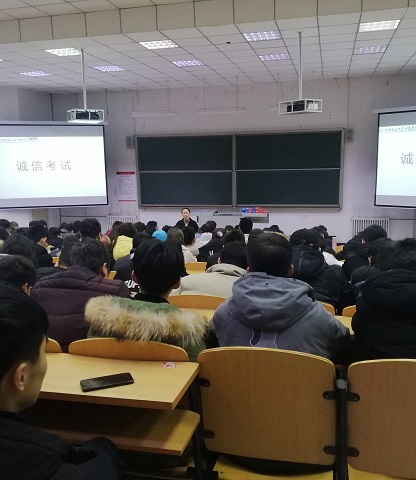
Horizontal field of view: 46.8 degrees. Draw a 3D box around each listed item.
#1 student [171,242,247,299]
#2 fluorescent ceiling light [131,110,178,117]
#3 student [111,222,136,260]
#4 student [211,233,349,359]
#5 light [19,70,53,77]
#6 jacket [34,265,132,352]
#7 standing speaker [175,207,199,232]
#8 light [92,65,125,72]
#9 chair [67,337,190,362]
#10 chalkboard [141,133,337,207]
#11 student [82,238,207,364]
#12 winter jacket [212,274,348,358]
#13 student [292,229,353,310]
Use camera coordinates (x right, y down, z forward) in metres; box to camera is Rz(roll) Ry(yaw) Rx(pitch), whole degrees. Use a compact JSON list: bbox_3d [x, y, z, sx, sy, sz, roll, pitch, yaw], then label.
[{"bbox_3d":[0.119,0.583,3.075,0.500,1.220,0.740,1,10,14],"label":"student"},{"bbox_3d":[-1.385,-3.243,12.360,1.240,0.130,0.140,1,10,14],"label":"fluorescent ceiling light"},{"bbox_3d":[-0.898,0.392,5.426,0.480,1.220,0.720,1,10,14],"label":"student"},{"bbox_3d":[0.316,0.559,2.068,0.510,1.230,0.740,1,10,14],"label":"student"},{"bbox_3d":[-3.868,-3.794,10.846,0.600,0.080,0.600,1,10,14],"label":"light"},{"bbox_3d":[-0.620,0.414,2.263,0.540,0.600,0.520,1,10,14],"label":"jacket"},{"bbox_3d":[-0.433,0.145,9.975,0.480,1.630,0.320,1,10,14],"label":"standing speaker"},{"bbox_3d":[-2.137,-3.738,10.457,0.600,0.080,0.600,1,10,14],"label":"light"},{"bbox_3d":[-0.249,0.744,2.066,0.500,0.840,0.520,1,10,14],"label":"chair"},{"bbox_3d":[0.762,-1.902,13.229,5.750,2.060,0.120,1,10,14],"label":"chalkboard"},{"bbox_3d":[-0.179,0.558,2.164,0.530,1.170,0.660,1,10,14],"label":"student"},{"bbox_3d":[0.287,0.416,1.936,0.520,0.645,0.500,1,10,14],"label":"winter jacket"},{"bbox_3d":[0.606,0.517,2.892,0.510,1.215,0.650,1,10,14],"label":"student"}]

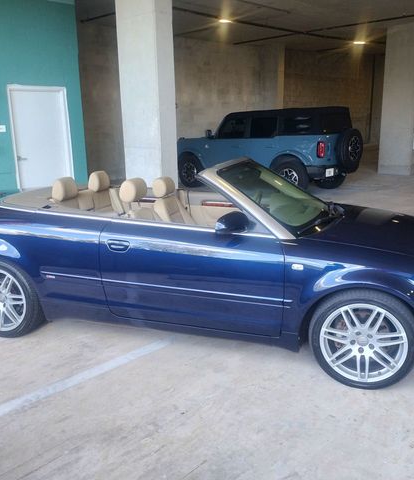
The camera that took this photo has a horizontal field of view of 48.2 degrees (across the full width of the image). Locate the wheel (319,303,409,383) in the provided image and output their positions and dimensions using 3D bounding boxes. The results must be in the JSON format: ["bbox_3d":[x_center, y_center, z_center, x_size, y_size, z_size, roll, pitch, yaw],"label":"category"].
[{"bbox_3d":[0.962,0.607,2.848,0.495,0.495,0.190,4,13,17],"label":"wheel"}]

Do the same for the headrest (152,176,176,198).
[{"bbox_3d":[-0.394,-0.480,4.215,0.130,0.190,0.260,4,13,17],"label":"headrest"}]

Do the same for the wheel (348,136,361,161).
[{"bbox_3d":[3.016,-1.912,9.653,0.180,0.485,0.485,12,19,42],"label":"wheel"}]

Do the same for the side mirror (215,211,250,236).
[{"bbox_3d":[0.157,-0.108,2.845,0.150,0.140,0.220,4,13,17],"label":"side mirror"}]

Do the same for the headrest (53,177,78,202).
[{"bbox_3d":[-1.176,-0.420,3.825,0.130,0.190,0.250,4,13,17],"label":"headrest"}]

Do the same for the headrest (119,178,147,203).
[{"bbox_3d":[-0.566,-0.381,3.560,0.135,0.180,0.260,3,15,17],"label":"headrest"}]

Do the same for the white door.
[{"bbox_3d":[-2.793,-1.474,7.925,0.973,2.200,0.100,-12,18,-38],"label":"white door"}]

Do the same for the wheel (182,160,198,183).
[{"bbox_3d":[-0.375,-1.714,11.670,0.490,0.490,0.200,11,19,41],"label":"wheel"}]

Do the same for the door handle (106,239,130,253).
[{"bbox_3d":[-0.601,0.037,3.114,0.180,0.075,0.055,3,15,17],"label":"door handle"}]

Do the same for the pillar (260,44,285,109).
[{"bbox_3d":[2.171,-4.306,15.475,0.380,3.860,0.800,-13,17,-43],"label":"pillar"}]

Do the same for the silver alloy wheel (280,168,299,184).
[{"bbox_3d":[1.787,-1.283,9.789,0.485,0.485,0.190,12,19,42],"label":"silver alloy wheel"}]

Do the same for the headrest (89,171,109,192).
[{"bbox_3d":[-1.016,-0.551,4.355,0.125,0.190,0.250,3,15,17],"label":"headrest"}]

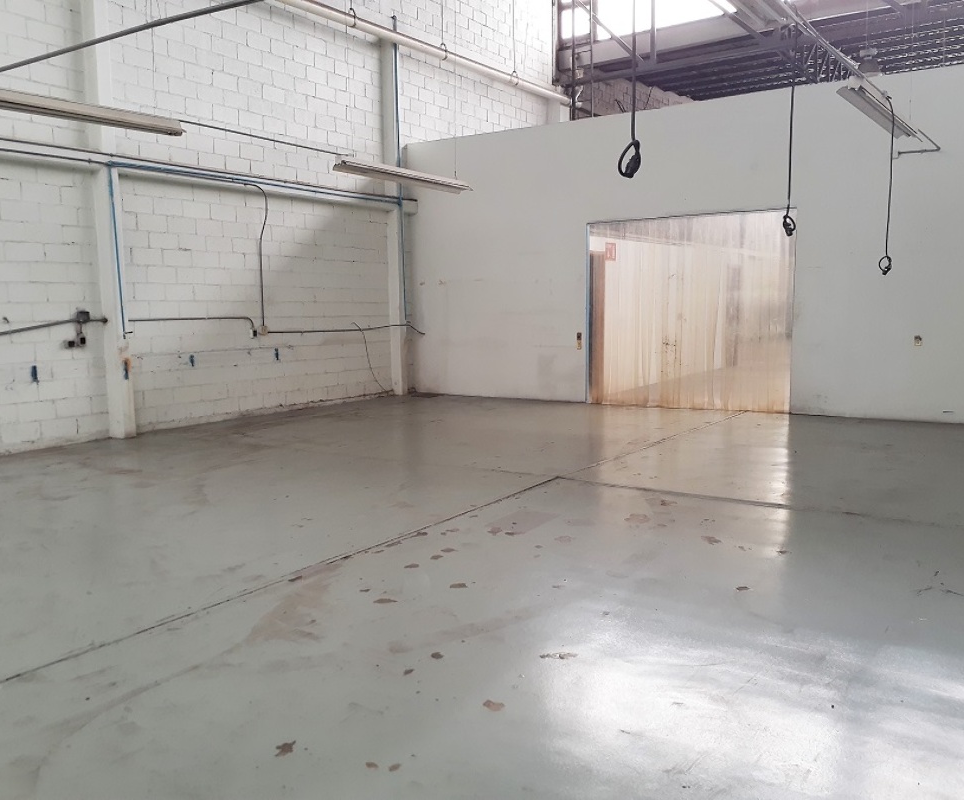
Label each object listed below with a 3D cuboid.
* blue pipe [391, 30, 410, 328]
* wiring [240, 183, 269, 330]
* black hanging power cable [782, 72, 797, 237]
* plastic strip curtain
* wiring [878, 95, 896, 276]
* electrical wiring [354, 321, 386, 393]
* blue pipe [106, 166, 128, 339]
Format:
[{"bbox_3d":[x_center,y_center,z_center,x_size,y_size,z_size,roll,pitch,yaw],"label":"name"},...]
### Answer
[{"bbox_3d":[-1.283,-3.522,13.126,0.050,4.517,0.050,4,8,35],"label":"blue pipe"},{"bbox_3d":[-2.998,-1.921,11.020,0.170,1.874,0.393,4,8,35],"label":"wiring"},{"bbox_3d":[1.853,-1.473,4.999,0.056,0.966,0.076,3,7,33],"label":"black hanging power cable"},{"bbox_3d":[2.769,-1.180,11.332,2.826,2.585,0.080,3,8,32],"label":"plastic strip curtain"},{"bbox_3d":[3.420,-1.804,7.028,0.110,1.507,0.080,4,8,36],"label":"wiring"},{"bbox_3d":[-1.751,-0.664,13.003,0.090,1.061,0.709,4,8,35],"label":"electrical wiring"},{"bbox_3d":[-4.060,-1.644,9.279,0.050,1.891,0.050,4,8,35],"label":"blue pipe"}]

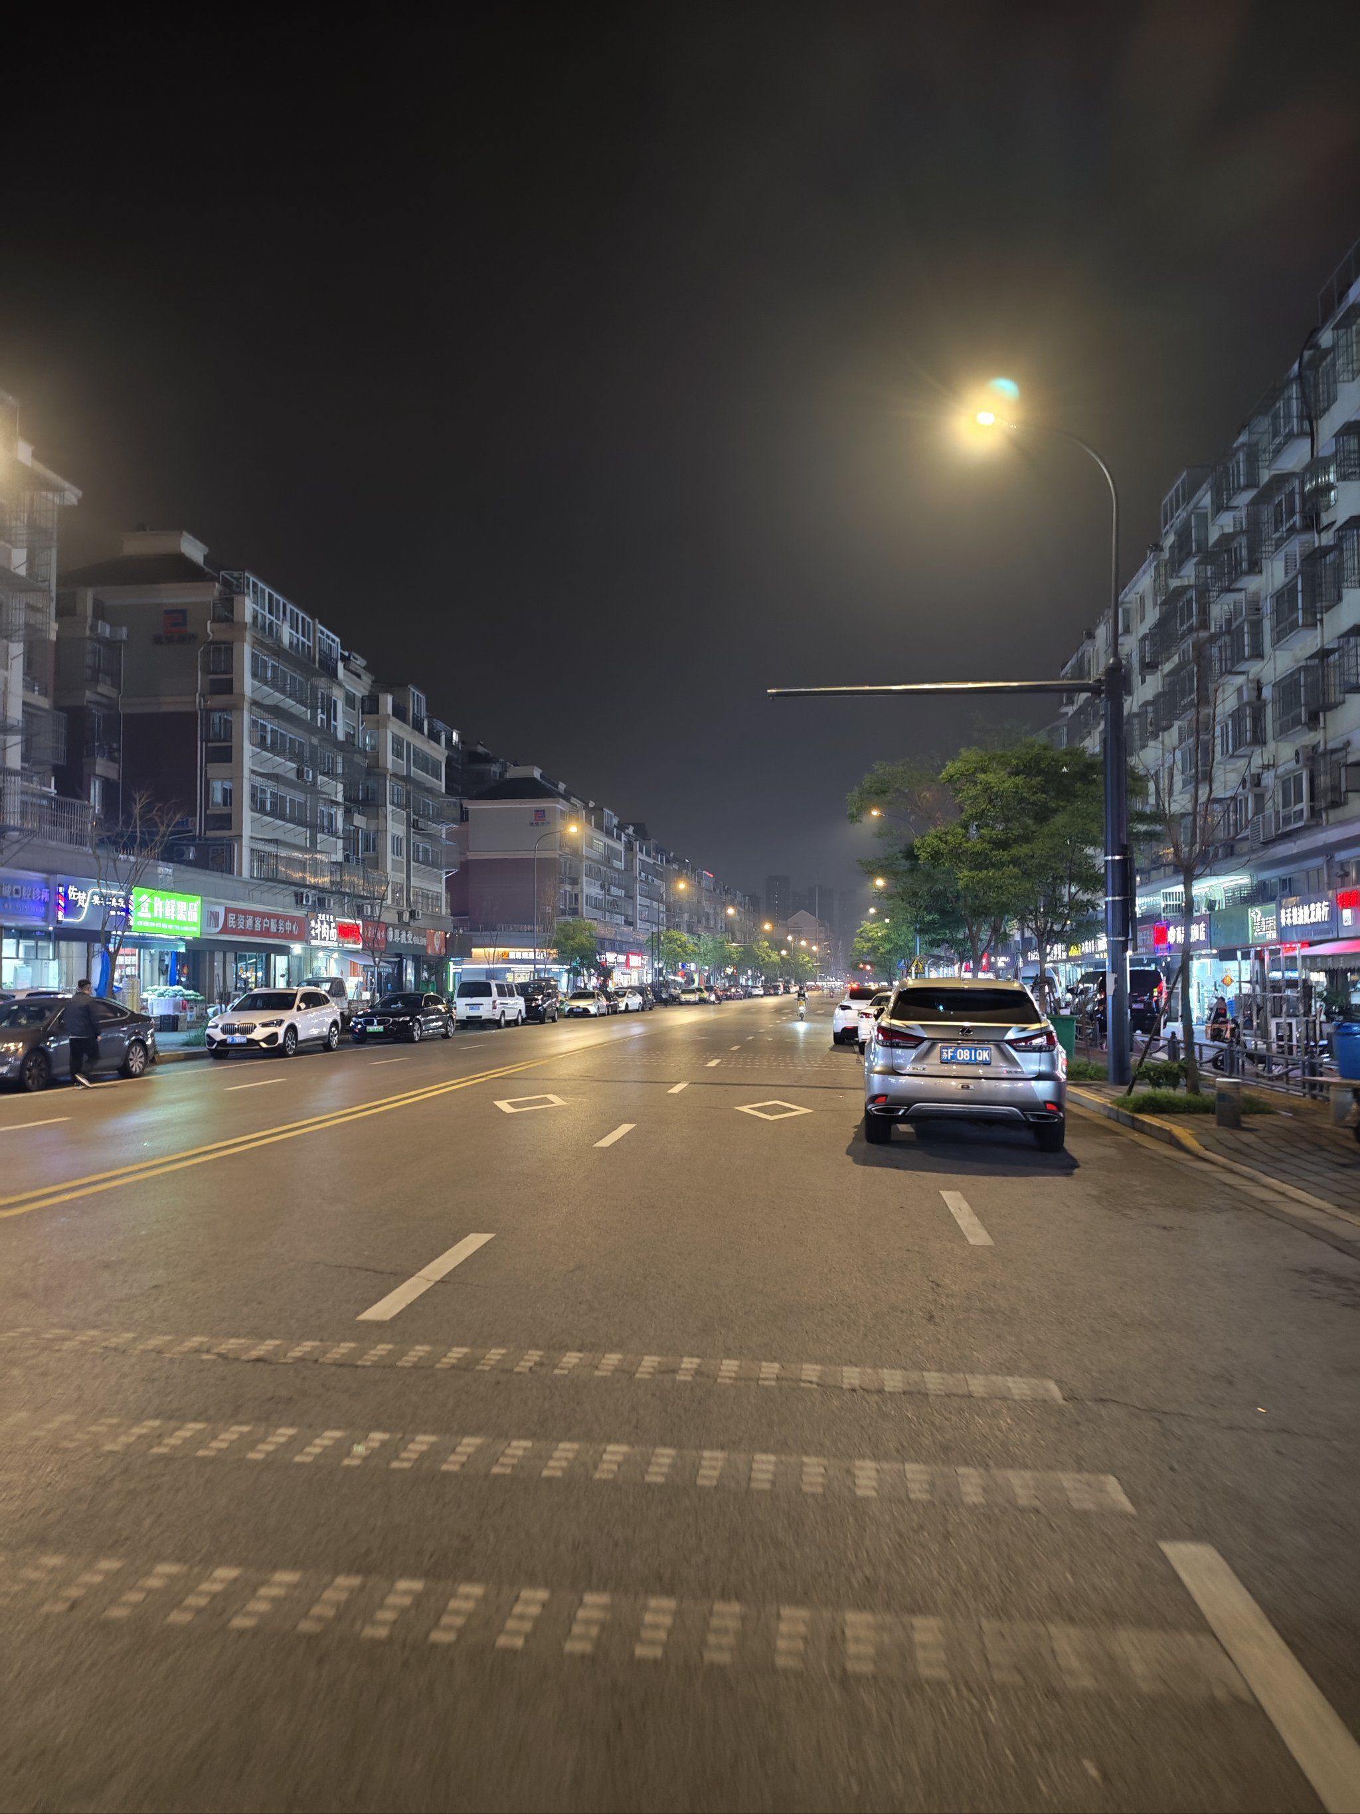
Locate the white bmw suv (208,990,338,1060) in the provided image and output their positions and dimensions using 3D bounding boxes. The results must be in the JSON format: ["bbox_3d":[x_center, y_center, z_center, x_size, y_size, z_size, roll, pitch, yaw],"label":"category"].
[{"bbox_3d":[-9.767,2.754,29.475,1.820,1.610,4.550,0,-4,5],"label":"white bmw suv"}]

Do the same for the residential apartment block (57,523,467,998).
[{"bbox_3d":[-22.804,-4.789,67.454,11.500,21.300,28.500,0,-4,6],"label":"residential apartment block"}]

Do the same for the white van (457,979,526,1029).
[{"bbox_3d":[-7.539,3.856,48.493,1.700,1.950,4.900,0,-4,6],"label":"white van"}]

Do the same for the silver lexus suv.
[{"bbox_3d":[3.018,1.553,12.995,1.895,1.690,4.890,-1,-4,11],"label":"silver lexus suv"}]

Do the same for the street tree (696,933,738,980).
[{"bbox_3d":[3.709,6.168,121.214,4.000,6.600,4.000,0,-4,6],"label":"street tree"}]

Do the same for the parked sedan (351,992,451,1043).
[{"bbox_3d":[-8.338,3.295,36.757,1.870,1.490,5.000,0,-4,6],"label":"parked sedan"}]

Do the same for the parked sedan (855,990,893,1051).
[{"bbox_3d":[5.111,2.685,28.538,1.820,1.460,4.650,0,-4,6],"label":"parked sedan"}]

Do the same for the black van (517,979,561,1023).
[{"bbox_3d":[-6.768,4.335,54.800,1.870,1.850,4.750,0,-4,6],"label":"black van"}]

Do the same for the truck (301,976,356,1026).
[{"bbox_3d":[-12.390,3.518,43.535,1.600,1.820,4.400,0,-4,6],"label":"truck"}]

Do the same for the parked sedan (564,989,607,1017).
[{"bbox_3d":[-5.158,5.339,67.033,1.780,1.450,4.600,0,-4,6],"label":"parked sedan"}]

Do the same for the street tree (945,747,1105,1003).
[{"bbox_3d":[7.787,-0.179,26.516,4.000,6.650,4.000,0,-4,6],"label":"street tree"}]

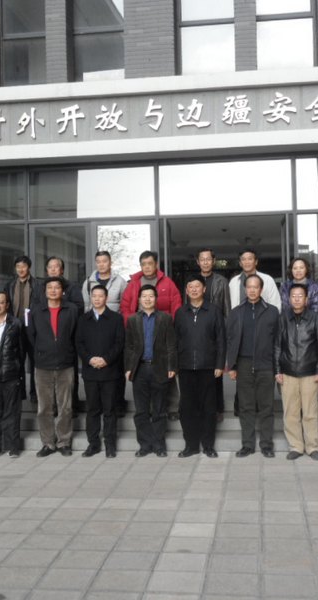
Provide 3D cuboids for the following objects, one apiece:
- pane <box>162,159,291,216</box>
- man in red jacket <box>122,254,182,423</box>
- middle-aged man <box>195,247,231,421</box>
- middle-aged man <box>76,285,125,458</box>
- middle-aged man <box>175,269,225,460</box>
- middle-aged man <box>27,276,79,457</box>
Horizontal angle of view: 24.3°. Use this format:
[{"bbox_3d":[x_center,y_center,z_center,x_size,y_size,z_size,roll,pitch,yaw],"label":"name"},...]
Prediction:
[{"bbox_3d":[1.069,-1.819,11.982,2.105,0.855,0.050,-1,-1,8],"label":"pane"},{"bbox_3d":[-0.082,0.370,8.023,0.620,1.814,0.380,-1,-1,8],"label":"man in red jacket"},{"bbox_3d":[0.547,0.339,8.025,0.500,1.820,0.300,-1,-1,5],"label":"middle-aged man"},{"bbox_3d":[-0.583,0.693,7.367,0.478,1.696,0.350,-1,-1,2],"label":"middle-aged man"},{"bbox_3d":[0.406,0.640,7.244,0.480,1.773,0.300,-1,-1,10],"label":"middle-aged man"},{"bbox_3d":[-1.070,0.665,7.499,0.490,1.795,0.300,-1,-1,-6],"label":"middle-aged man"}]

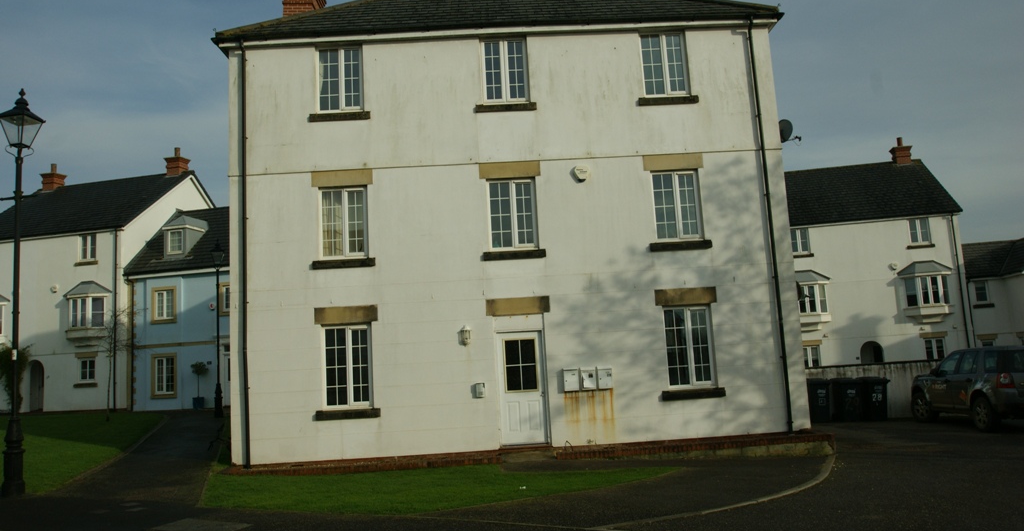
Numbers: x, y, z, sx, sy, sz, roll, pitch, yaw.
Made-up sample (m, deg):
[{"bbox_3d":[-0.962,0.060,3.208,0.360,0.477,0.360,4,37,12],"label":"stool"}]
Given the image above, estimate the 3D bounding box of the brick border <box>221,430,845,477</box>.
[{"bbox_3d":[0.337,3.345,13.443,10.600,0.270,0.400,-3,-8,-2],"label":"brick border"}]

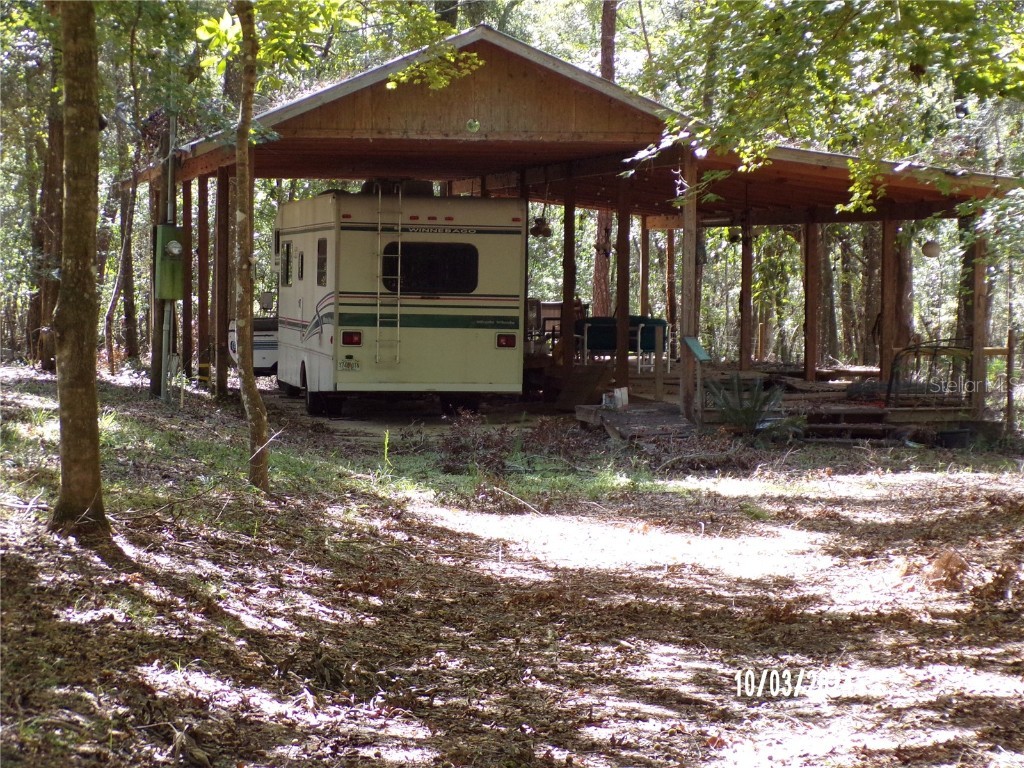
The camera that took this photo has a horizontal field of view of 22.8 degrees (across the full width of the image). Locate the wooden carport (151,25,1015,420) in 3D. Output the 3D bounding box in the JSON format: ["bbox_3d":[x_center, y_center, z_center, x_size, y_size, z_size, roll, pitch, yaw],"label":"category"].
[{"bbox_3d":[-0.551,-2.562,43.168,11.419,5.262,19.011,-1,3,-11],"label":"wooden carport"}]

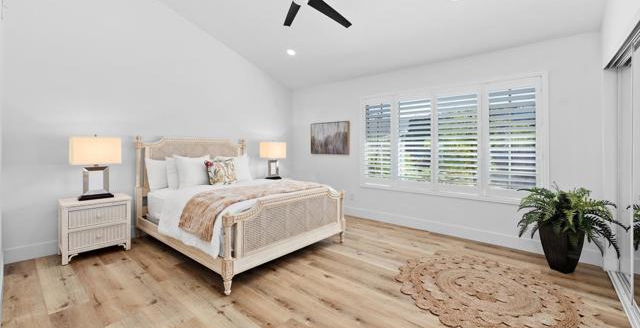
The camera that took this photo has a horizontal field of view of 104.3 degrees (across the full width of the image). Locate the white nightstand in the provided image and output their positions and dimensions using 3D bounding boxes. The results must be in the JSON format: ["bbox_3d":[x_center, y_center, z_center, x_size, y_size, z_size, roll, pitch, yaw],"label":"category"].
[{"bbox_3d":[-2.697,0.750,2.998,0.432,0.640,0.620,3,4,41],"label":"white nightstand"}]

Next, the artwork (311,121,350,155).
[{"bbox_3d":[0.166,-0.501,4.960,0.976,0.637,0.040,2,4,40],"label":"artwork"}]

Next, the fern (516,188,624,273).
[{"bbox_3d":[2.500,0.666,2.548,0.730,0.850,0.730,2,4,39],"label":"fern"}]

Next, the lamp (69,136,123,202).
[{"bbox_3d":[-2.745,0.043,3.060,0.260,0.770,0.465,3,4,41],"label":"lamp"}]

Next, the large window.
[{"bbox_3d":[1.704,-0.342,3.709,2.511,1.617,0.100,2,4,40],"label":"large window"}]

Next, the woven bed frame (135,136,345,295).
[{"bbox_3d":[-1.151,0.320,3.502,2.322,1.439,1.776,2,4,39],"label":"woven bed frame"}]

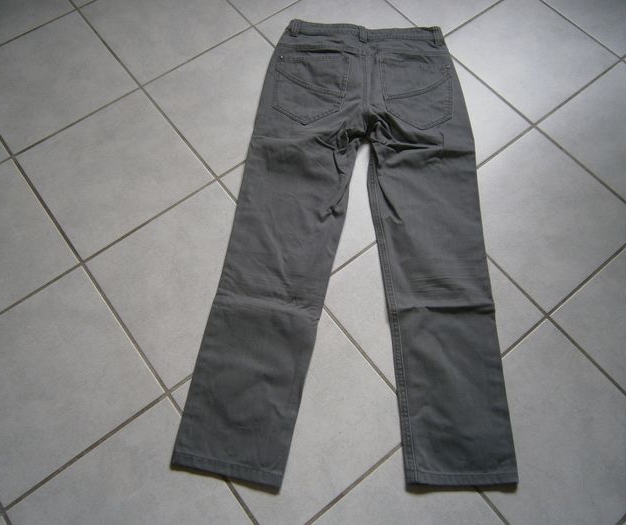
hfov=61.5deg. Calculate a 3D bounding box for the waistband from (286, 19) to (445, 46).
[{"bbox_3d":[0.126,-0.548,1.252,0.378,0.033,0.048,4,66,2],"label":"waistband"}]

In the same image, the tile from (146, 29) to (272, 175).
[{"bbox_3d":[-0.175,-0.376,1.203,0.310,0.010,0.310,-36,70,-15],"label":"tile"}]

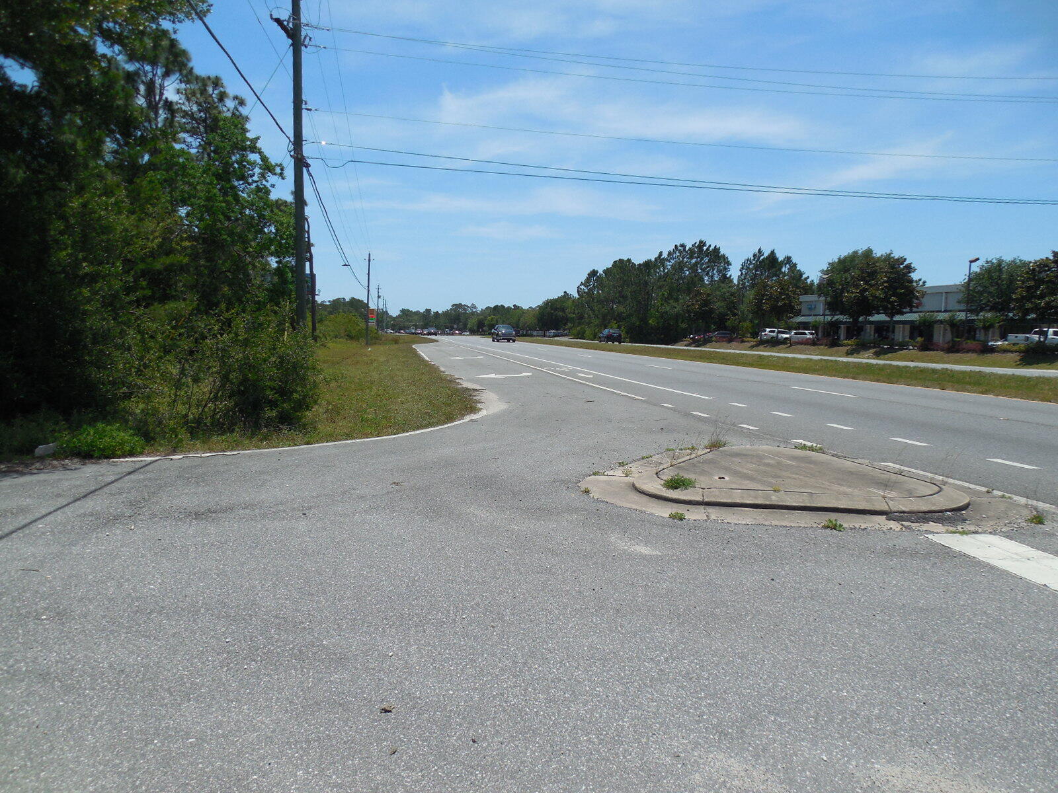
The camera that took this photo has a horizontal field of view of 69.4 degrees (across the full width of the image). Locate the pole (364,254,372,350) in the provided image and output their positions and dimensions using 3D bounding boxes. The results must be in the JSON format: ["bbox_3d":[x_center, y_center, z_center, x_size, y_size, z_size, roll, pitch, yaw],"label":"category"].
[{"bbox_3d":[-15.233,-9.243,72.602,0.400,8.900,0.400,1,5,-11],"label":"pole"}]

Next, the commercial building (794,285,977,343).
[{"bbox_3d":[56.248,-11.142,107.852,20.000,7.200,44.000,0,5,-11],"label":"commercial building"}]

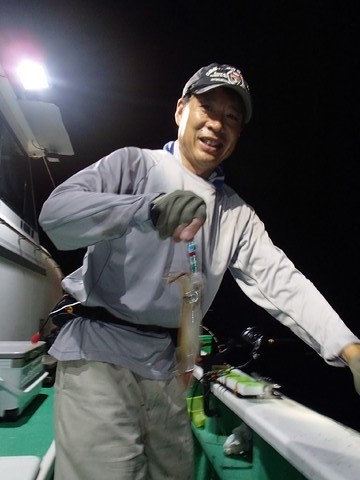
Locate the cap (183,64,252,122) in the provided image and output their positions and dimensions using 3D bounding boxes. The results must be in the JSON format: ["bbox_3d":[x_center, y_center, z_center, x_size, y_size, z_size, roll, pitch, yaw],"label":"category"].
[{"bbox_3d":[0.106,-0.390,0.985,0.178,0.150,0.260,19,-1,-24],"label":"cap"}]

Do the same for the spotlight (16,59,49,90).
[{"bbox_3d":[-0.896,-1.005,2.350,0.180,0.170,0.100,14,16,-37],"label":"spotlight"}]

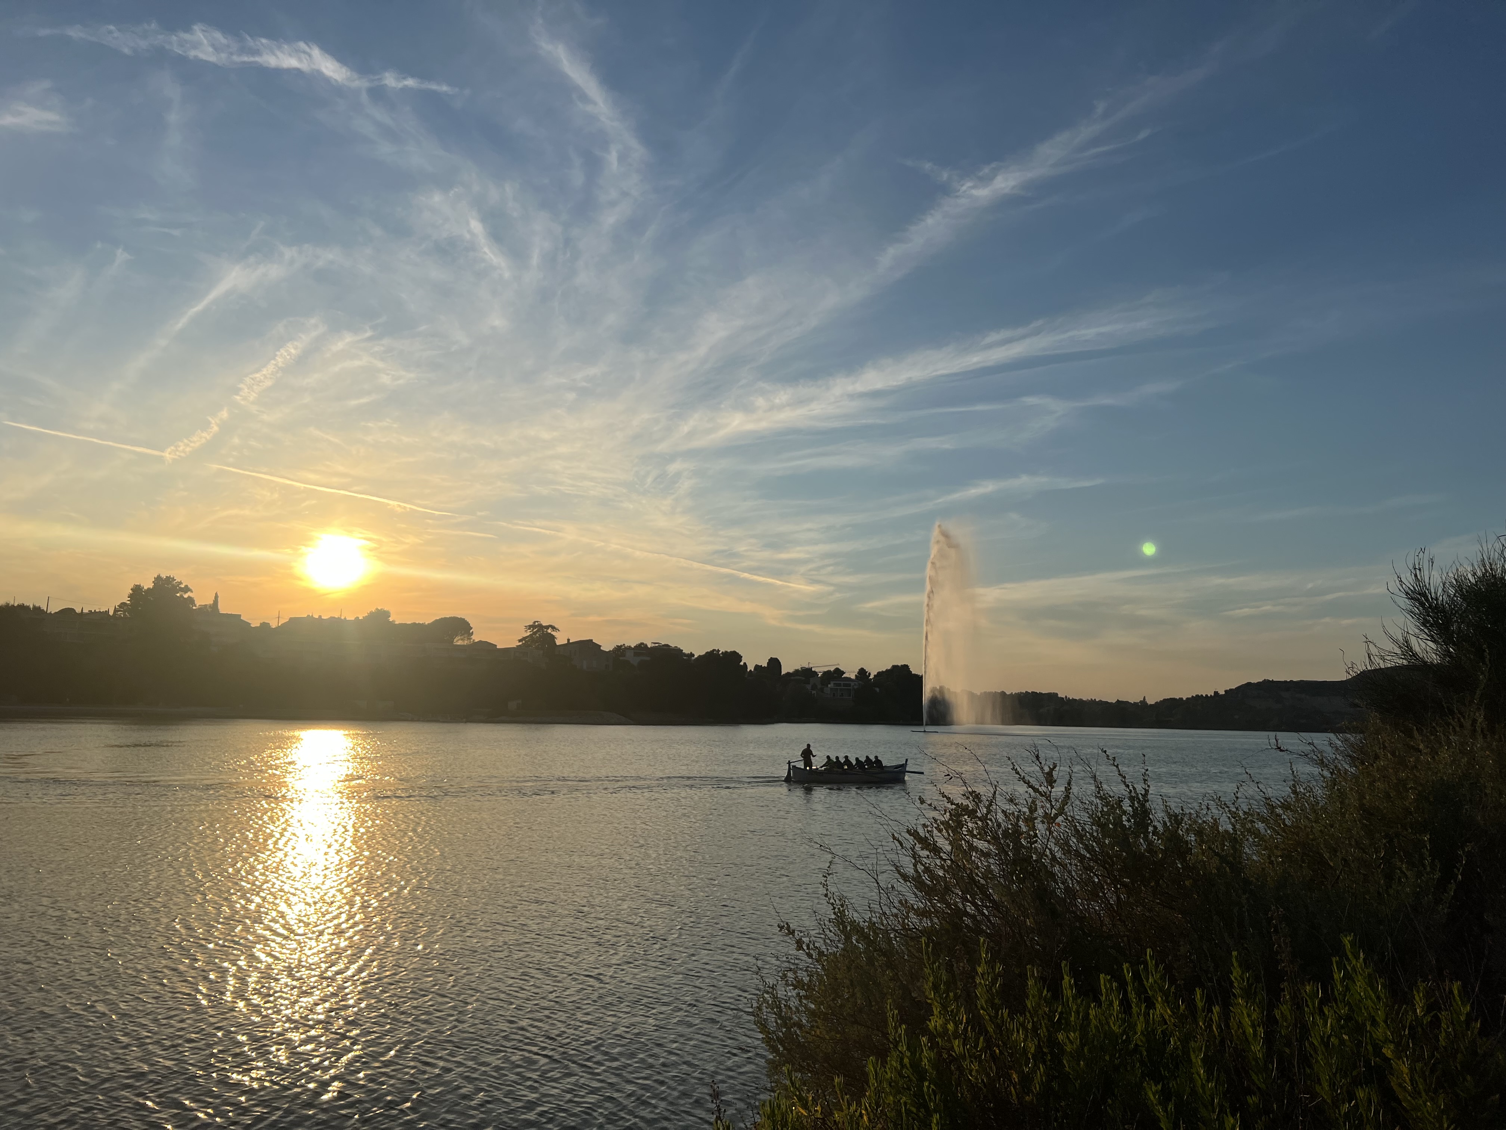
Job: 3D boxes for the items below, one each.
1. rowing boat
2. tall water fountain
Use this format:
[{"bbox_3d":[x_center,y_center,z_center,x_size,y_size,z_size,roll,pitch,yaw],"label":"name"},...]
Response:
[{"bbox_3d":[5.210,11.500,63.000,6.850,1.380,1.900,0,-7,5],"label":"rowing boat"},{"bbox_3d":[47.181,14.379,270.000,13.200,48.300,11.500,1,-7,0],"label":"tall water fountain"}]

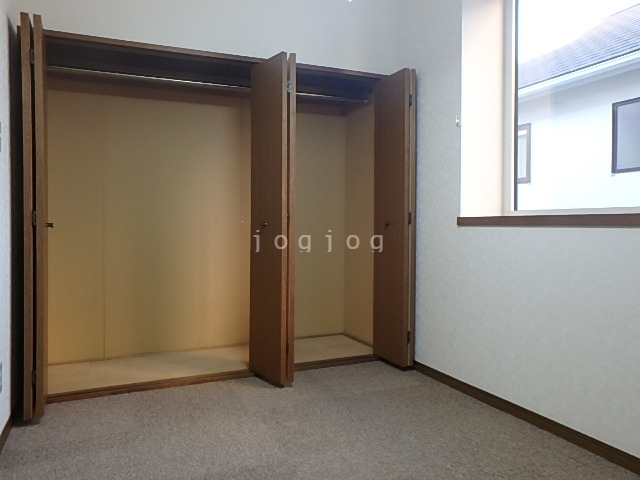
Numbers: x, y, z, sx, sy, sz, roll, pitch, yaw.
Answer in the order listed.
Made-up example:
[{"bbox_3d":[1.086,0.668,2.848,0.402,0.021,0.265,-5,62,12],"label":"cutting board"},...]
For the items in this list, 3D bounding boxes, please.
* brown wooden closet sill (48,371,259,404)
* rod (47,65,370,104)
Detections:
[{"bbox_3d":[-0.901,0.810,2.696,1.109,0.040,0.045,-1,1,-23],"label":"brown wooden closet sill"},{"bbox_3d":[-0.624,-1.000,3.110,2.077,0.032,0.032,-1,1,-23],"label":"rod"}]

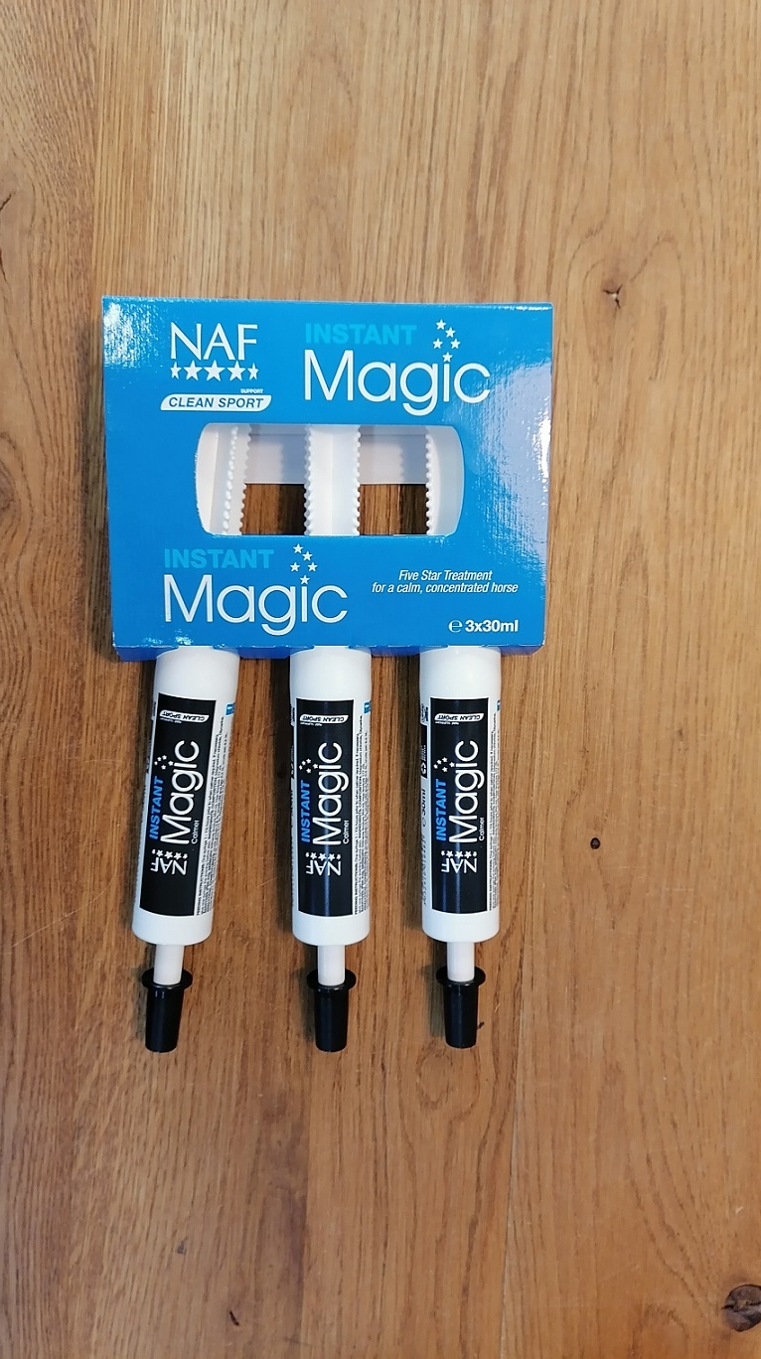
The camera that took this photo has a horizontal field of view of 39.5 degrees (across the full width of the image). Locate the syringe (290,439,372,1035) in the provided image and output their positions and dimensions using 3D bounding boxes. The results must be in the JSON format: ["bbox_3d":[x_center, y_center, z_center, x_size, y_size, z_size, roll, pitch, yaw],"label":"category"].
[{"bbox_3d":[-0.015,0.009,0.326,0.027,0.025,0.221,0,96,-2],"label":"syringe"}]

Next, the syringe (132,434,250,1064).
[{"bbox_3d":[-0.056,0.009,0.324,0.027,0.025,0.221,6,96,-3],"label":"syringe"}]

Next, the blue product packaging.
[{"bbox_3d":[-0.015,-0.059,0.320,0.127,0.028,0.101,0,97,-2],"label":"blue product packaging"}]

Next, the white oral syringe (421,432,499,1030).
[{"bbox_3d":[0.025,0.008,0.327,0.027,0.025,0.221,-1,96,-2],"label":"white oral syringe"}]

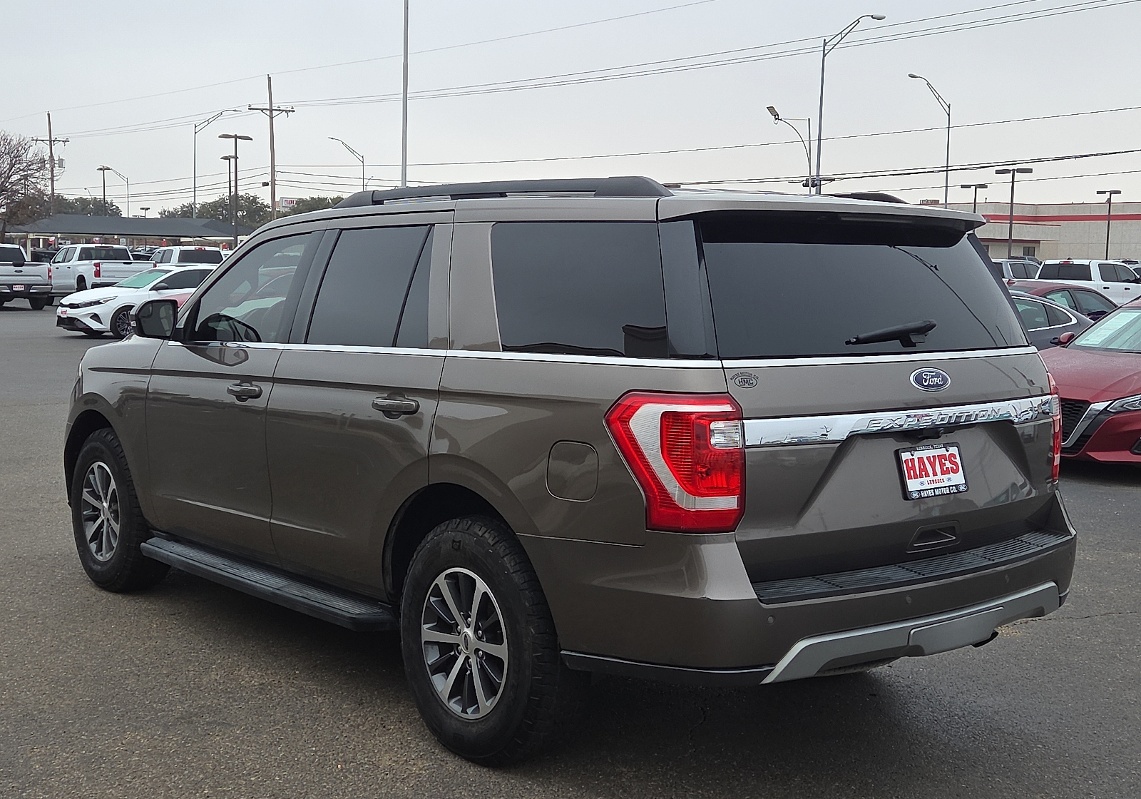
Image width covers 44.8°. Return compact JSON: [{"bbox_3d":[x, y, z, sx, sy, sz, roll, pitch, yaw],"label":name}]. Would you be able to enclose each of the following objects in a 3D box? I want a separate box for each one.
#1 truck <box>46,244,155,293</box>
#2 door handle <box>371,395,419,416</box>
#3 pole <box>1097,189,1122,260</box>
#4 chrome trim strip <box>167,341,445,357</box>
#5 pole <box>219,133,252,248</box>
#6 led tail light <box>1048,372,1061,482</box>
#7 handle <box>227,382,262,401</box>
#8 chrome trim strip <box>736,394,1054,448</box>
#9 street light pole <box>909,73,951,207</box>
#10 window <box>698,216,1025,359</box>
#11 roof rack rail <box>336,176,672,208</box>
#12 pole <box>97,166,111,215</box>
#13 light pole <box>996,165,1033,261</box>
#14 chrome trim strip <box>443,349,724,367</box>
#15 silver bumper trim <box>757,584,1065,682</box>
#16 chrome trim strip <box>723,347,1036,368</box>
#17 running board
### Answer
[{"bbox_3d":[-15.100,-3.980,44.360,2.060,1.920,5.870,-3,7,-35],"label":"truck"},{"bbox_3d":[-0.597,0.022,4.681,0.065,0.062,0.248,-3,6,-40],"label":"door handle"},{"bbox_3d":[30.331,-8.430,78.307,1.420,6.775,0.350,1,5,0],"label":"pole"},{"bbox_3d":[-1.111,-0.202,5.425,0.025,0.030,2.232,-3,5,-39],"label":"chrome trim strip"},{"bbox_3d":[-14.072,-7.544,58.324,1.450,7.163,0.400,1,5,0],"label":"pole"},{"bbox_3d":[1.625,0.085,4.925,0.230,0.385,0.350,-3,6,-40],"label":"led tail light"},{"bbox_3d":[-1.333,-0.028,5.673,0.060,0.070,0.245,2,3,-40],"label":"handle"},{"bbox_3d":[1.081,0.066,4.219,1.525,0.080,0.090,-3,6,-40],"label":"chrome trim strip"},{"bbox_3d":[19.279,-11.438,74.675,3.100,12.200,0.330,-2,6,-30],"label":"street light pole"},{"bbox_3d":[0.983,-0.352,4.428,1.550,0.450,0.130,-4,-20,-40],"label":"window"},{"bbox_3d":[-0.334,-0.732,5.001,0.065,0.080,1.960,-4,7,-40],"label":"roof rack rail"},{"bbox_3d":[-36.857,-13.870,109.582,1.200,8.700,0.450,2,6,11],"label":"pole"},{"bbox_3d":[19.804,-7.155,62.301,1.680,6.400,0.400,3,6,18],"label":"light pole"},{"bbox_3d":[-0.002,-0.129,4.152,0.090,0.036,1.140,-4,5,-43],"label":"chrome trim strip"},{"bbox_3d":[1.130,0.691,4.203,1.490,0.130,0.120,-3,6,-40],"label":"silver bumper trim"},{"bbox_3d":[1.042,-0.130,4.253,1.555,0.035,0.095,-3,6,-40],"label":"chrome trim strip"},{"bbox_3d":[-1.312,0.758,5.767,0.170,0.072,2.020,-4,6,-40],"label":"running board"}]

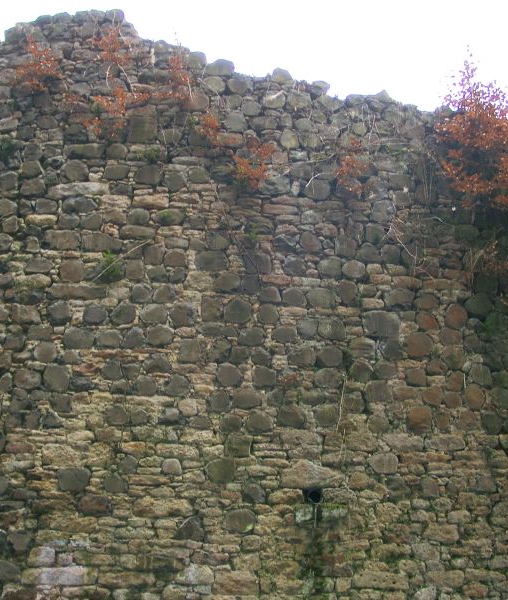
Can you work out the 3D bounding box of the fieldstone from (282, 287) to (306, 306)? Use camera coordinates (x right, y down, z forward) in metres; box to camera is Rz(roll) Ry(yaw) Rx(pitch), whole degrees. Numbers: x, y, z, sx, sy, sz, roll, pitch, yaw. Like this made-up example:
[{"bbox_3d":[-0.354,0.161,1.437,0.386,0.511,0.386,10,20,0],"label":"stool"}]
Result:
[{"bbox_3d":[0.389,-0.034,7.542,0.229,0.191,0.168,0,-14,0],"label":"fieldstone"}]

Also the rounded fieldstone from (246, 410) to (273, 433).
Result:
[{"bbox_3d":[0.051,1.122,7.257,0.239,0.202,0.176,0,-14,0],"label":"rounded fieldstone"}]

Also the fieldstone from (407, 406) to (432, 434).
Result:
[{"bbox_3d":[1.586,1.155,7.530,0.244,0.260,0.200,2,-16,-6],"label":"fieldstone"}]

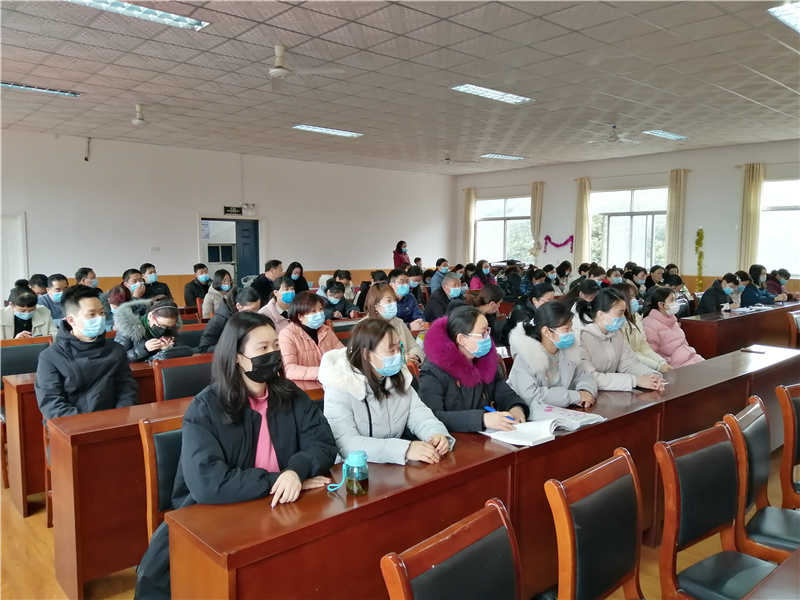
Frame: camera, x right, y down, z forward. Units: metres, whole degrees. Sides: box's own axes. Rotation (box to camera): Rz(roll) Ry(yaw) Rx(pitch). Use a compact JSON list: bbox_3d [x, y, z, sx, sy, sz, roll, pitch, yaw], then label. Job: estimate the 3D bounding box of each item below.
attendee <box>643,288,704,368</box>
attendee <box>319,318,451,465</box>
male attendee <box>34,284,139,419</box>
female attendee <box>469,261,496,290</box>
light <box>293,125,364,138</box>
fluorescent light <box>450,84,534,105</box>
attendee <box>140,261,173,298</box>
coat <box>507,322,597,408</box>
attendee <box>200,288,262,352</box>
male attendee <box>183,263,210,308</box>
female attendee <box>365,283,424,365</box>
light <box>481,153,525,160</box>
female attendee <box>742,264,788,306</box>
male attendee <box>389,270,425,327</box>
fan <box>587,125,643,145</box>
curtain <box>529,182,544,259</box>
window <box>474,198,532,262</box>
[{"bbox_3d":[2.009,0.547,4.398,0.500,1.220,0.750,-5,7,-42],"label":"attendee"},{"bbox_3d":[-0.083,0.718,2.429,0.640,1.230,0.500,5,7,44],"label":"attendee"},{"bbox_3d":[-1.593,0.615,3.102,0.720,1.340,0.580,5,8,40],"label":"male attendee"},{"bbox_3d":[1.478,-0.051,10.570,0.480,1.290,0.650,-5,7,-42],"label":"female attendee"},{"bbox_3d":[-1.142,-2.714,9.712,1.230,0.090,0.290,-5,8,-41],"label":"light"},{"bbox_3d":[1.115,-2.488,7.164,1.240,0.080,0.290,-5,7,-42],"label":"fluorescent light"},{"bbox_3d":[-2.984,0.192,7.329,0.520,1.280,0.750,-5,8,-41],"label":"attendee"},{"bbox_3d":[0.778,0.451,3.168,0.500,0.690,0.500,-5,7,-42],"label":"coat"},{"bbox_3d":[-1.236,0.513,4.590,0.780,1.215,0.520,5,7,37],"label":"attendee"},{"bbox_3d":[-2.530,0.164,7.721,0.520,1.260,0.750,-5,8,-41],"label":"male attendee"},{"bbox_3d":[-0.076,0.524,4.446,0.720,1.260,0.520,6,8,43],"label":"female attendee"},{"bbox_3d":[2.306,-3.128,13.156,1.220,0.080,0.310,-5,8,-41],"label":"light"},{"bbox_3d":[5.120,0.137,8.507,0.740,1.250,0.520,6,8,43],"label":"female attendee"},{"bbox_3d":[0.033,0.353,6.044,0.740,1.280,0.520,6,8,43],"label":"male attendee"},{"bbox_3d":[3.347,-2.577,9.392,1.120,0.330,1.120,-5,8,-41],"label":"fan"},{"bbox_3d":[3.336,-1.935,14.623,0.150,1.800,0.380,-5,8,-41],"label":"curtain"},{"bbox_3d":[2.616,-1.731,15.231,0.120,1.740,1.894,-5,8,-41],"label":"window"}]

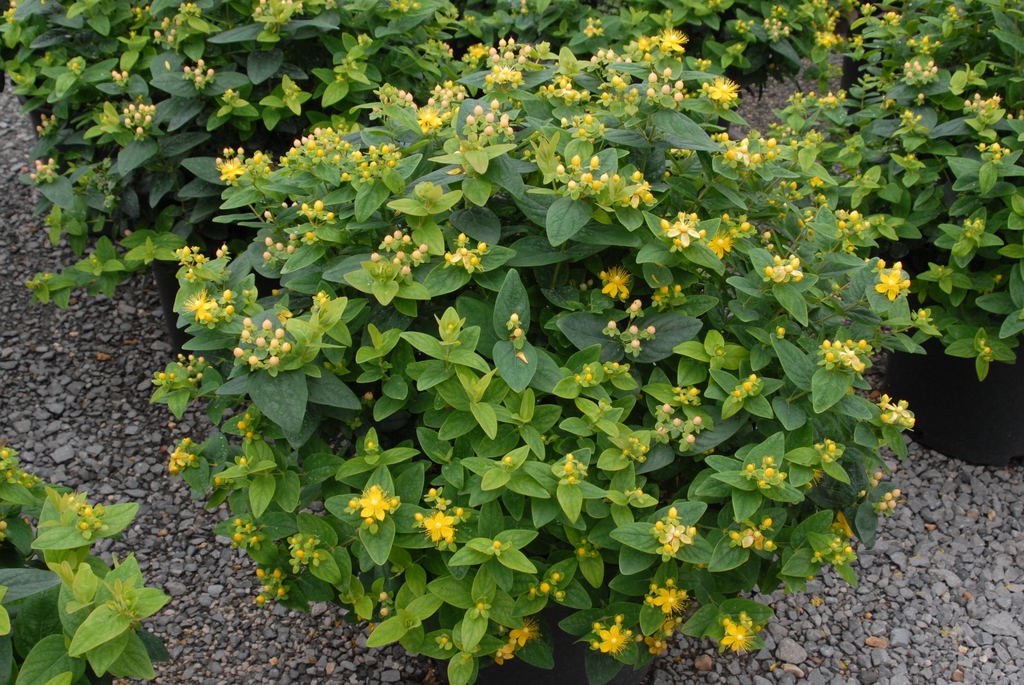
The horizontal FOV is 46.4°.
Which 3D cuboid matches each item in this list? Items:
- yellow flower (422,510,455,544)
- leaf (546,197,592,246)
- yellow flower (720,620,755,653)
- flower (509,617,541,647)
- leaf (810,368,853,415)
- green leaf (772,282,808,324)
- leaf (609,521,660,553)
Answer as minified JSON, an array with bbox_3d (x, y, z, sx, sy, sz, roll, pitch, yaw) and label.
[{"bbox_3d":[-0.074,0.185,1.200,0.033,0.032,0.018,0,-9,-4],"label":"yellow flower"},{"bbox_3d":[0.056,-0.126,1.260,0.046,0.012,0.061,18,66,1],"label":"leaf"},{"bbox_3d":[0.234,0.304,1.240,0.034,0.034,0.018,0,-8,-1],"label":"yellow flower"},{"bbox_3d":[0.013,0.304,1.260,0.032,0.020,0.032,0,62,-17],"label":"flower"},{"bbox_3d":[0.339,0.052,1.270,0.040,0.050,0.013,22,-7,4],"label":"leaf"},{"bbox_3d":[0.303,-0.042,1.300,0.028,0.013,0.055,-34,78,1],"label":"green leaf"},{"bbox_3d":[0.108,0.170,1.040,0.050,0.010,0.027,10,58,-23],"label":"leaf"}]

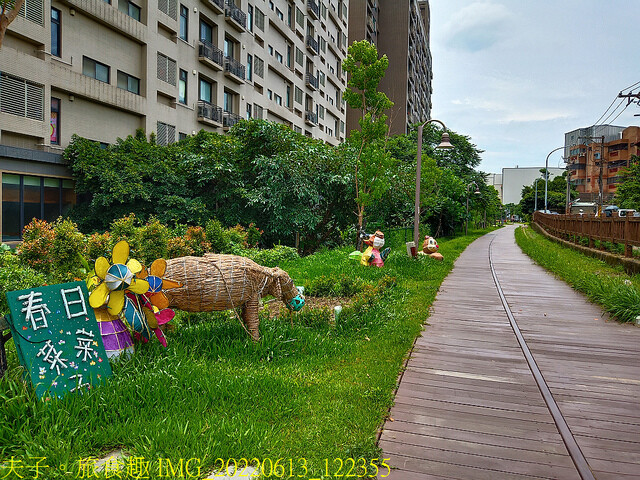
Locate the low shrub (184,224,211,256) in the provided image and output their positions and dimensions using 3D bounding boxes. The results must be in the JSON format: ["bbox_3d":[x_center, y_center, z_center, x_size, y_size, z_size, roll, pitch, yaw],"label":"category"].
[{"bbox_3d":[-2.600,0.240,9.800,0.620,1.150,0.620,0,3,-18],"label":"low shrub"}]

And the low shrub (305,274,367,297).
[{"bbox_3d":[0.310,0.950,9.300,1.250,0.370,0.700,1,3,0],"label":"low shrub"}]

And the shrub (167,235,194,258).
[{"bbox_3d":[-2.723,0.221,9.019,0.570,0.580,0.570,0,4,-17],"label":"shrub"}]

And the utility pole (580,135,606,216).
[{"bbox_3d":[28.300,-6.400,48.000,2.700,9.100,0.450,2,3,18],"label":"utility pole"}]

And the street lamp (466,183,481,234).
[{"bbox_3d":[10.712,-2.119,31.990,1.000,3.800,0.500,3,4,25],"label":"street lamp"}]

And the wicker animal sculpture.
[{"bbox_3d":[-1.100,0.730,5.750,1.780,1.100,0.650,1,3,-2],"label":"wicker animal sculpture"}]

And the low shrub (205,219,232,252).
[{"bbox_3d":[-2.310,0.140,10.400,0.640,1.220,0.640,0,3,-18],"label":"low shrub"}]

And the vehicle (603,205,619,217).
[{"bbox_3d":[30.300,-2.750,48.000,1.800,1.650,4.200,2,3,18],"label":"vehicle"}]

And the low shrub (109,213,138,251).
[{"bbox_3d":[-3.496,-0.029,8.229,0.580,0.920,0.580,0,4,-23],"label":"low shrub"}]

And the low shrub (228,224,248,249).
[{"bbox_3d":[-2.035,-0.036,11.522,0.530,0.700,0.530,1,4,-10],"label":"low shrub"}]

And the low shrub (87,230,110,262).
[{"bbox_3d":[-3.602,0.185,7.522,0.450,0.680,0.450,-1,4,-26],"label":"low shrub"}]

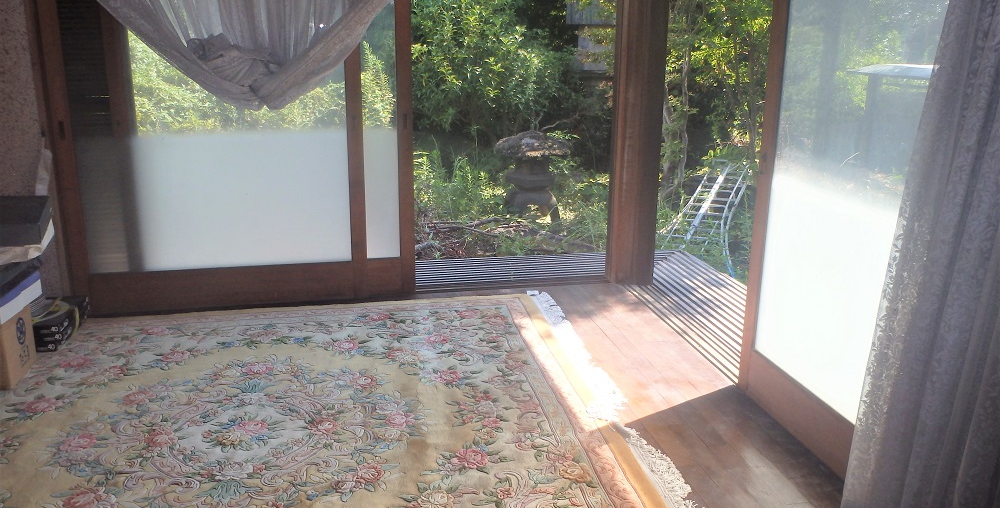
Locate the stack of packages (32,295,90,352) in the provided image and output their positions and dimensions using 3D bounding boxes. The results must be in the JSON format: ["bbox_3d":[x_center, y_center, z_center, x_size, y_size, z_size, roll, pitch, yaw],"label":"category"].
[{"bbox_3d":[-1.974,0.299,3.505,0.227,0.110,0.410,-3,15,-12],"label":"stack of packages"}]

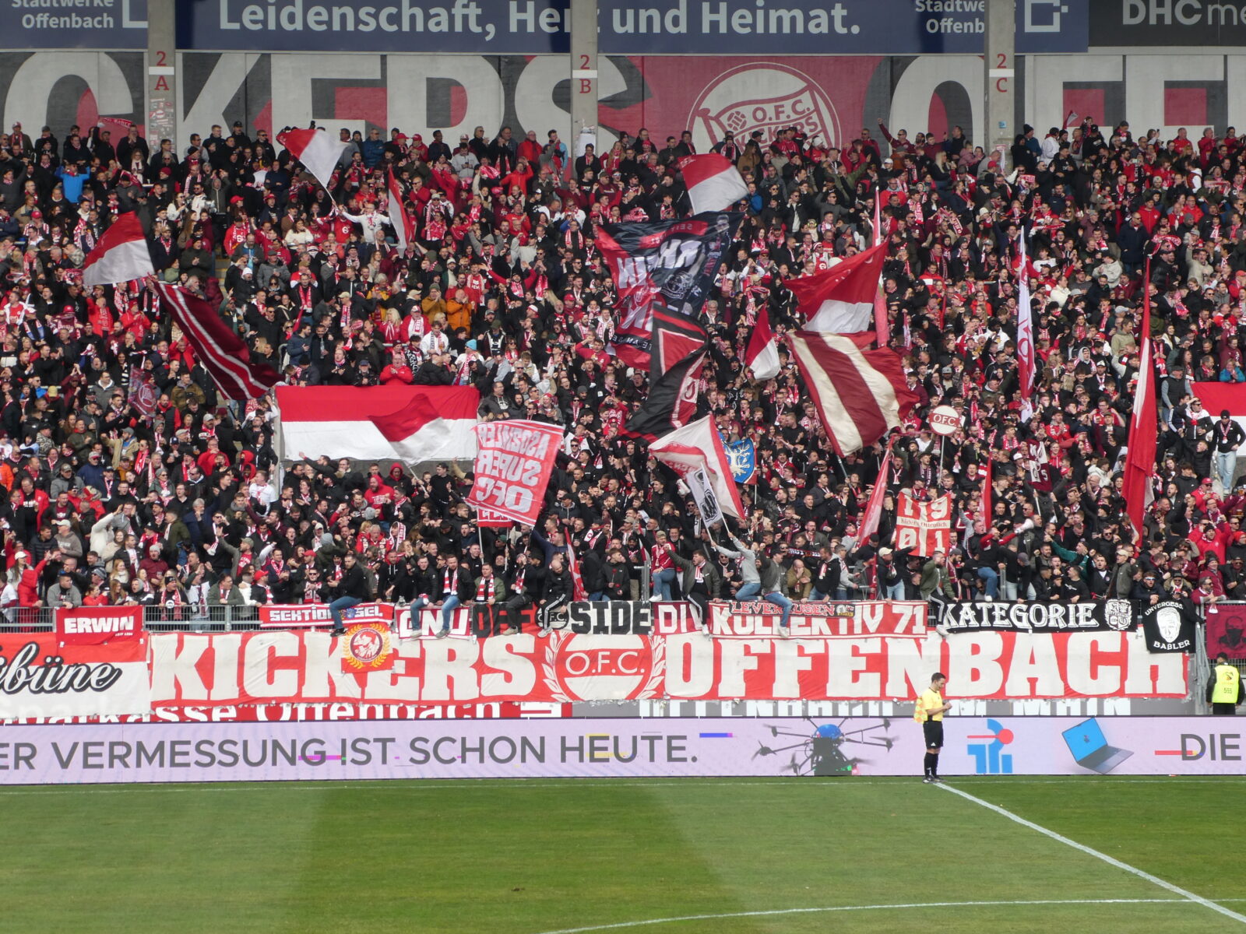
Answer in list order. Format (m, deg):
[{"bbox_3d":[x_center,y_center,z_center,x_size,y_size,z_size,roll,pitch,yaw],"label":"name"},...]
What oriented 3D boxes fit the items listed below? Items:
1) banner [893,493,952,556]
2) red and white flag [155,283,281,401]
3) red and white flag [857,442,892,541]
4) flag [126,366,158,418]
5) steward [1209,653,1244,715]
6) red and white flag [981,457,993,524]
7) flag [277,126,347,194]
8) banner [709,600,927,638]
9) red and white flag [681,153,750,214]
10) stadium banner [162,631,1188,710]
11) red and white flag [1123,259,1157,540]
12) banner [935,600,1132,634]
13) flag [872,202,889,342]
[{"bbox_3d":[5.439,1.052,88.300,1.026,1.114,0.120,0,-1,-3],"label":"banner"},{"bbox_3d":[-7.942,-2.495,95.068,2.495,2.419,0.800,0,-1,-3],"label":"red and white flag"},{"bbox_3d":[4.602,0.435,88.700,0.604,1.848,0.300,0,-1,-3],"label":"red and white flag"},{"bbox_3d":[-9.332,-1.455,94.300,0.623,1.001,0.200,0,-1,-3],"label":"flag"},{"bbox_3d":[10.719,4.203,86.300,0.640,1.820,0.380,0,-1,-11],"label":"steward"},{"bbox_3d":[6.914,0.425,92.161,0.280,1.348,0.400,0,-1,-3],"label":"red and white flag"},{"bbox_3d":[-6.560,-6.478,102.500,1.478,1.437,0.400,0,-1,-3],"label":"flag"},{"bbox_3d":[3.580,2.804,89.141,4.000,0.696,0.050,0,-1,-3],"label":"banner"},{"bbox_3d":[1.911,-5.907,101.500,1.484,1.301,0.500,0,-1,-3],"label":"red and white flag"},{"bbox_3d":[0.785,3.601,87.041,18.582,1.326,0.100,0,-1,-3],"label":"stadium banner"},{"bbox_3d":[9.499,-1.234,89.300,0.608,5.170,0.400,0,-1,-3],"label":"red and white flag"},{"bbox_3d":[7.463,2.712,87.344,3.607,0.595,0.070,0,-1,-3],"label":"banner"},{"bbox_3d":[4.873,-3.715,91.800,0.313,2.740,0.280,0,-1,-3],"label":"flag"}]

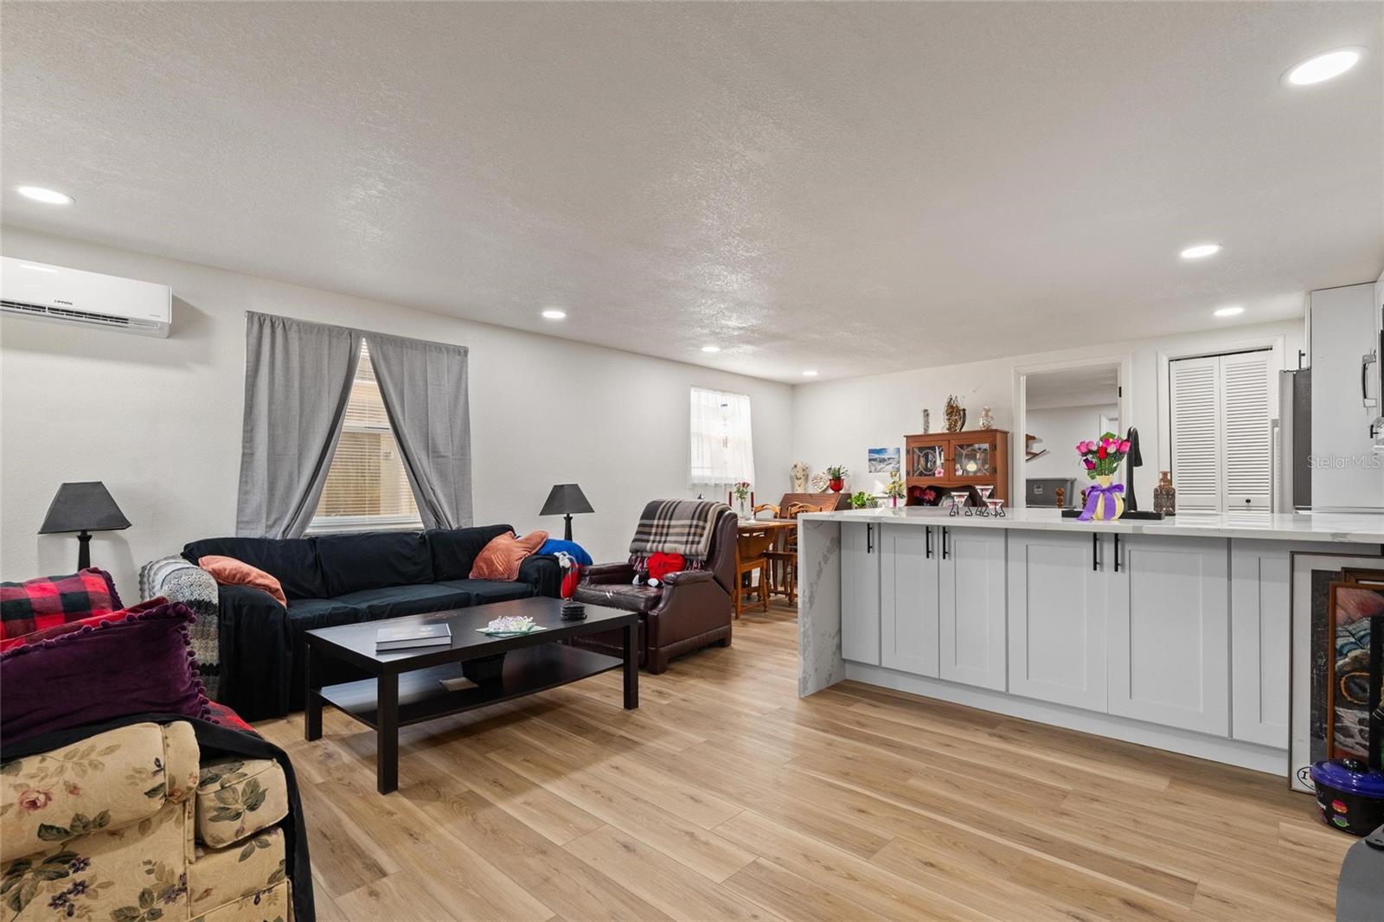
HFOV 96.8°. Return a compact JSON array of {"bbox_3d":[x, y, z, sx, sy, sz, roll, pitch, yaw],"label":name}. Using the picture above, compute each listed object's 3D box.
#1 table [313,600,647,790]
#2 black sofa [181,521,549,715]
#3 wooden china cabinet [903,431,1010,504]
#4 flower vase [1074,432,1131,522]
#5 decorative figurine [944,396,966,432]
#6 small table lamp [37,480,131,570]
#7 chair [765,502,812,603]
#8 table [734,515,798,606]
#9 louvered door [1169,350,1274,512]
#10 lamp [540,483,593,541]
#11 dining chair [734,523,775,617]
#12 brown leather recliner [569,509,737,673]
[{"bbox_3d":[-0.949,0.943,2.789,0.760,0.450,1.170,-2,-3,42],"label":"table"},{"bbox_3d":[-1.717,0.800,3.551,0.770,0.790,1.910,-2,-3,43],"label":"black sofa"},{"bbox_3d":[2.461,0.509,5.689,0.820,1.520,0.380,-2,-3,43],"label":"wooden china cabinet"},{"bbox_3d":[1.675,0.066,2.498,0.185,0.355,0.185,-2,-3,43],"label":"flower vase"},{"bbox_3d":[2.444,-0.418,5.718,0.160,0.335,0.130,-2,-3,43],"label":"decorative figurine"},{"bbox_3d":[-2.605,0.365,2.650,0.280,0.555,0.280,-2,-3,43],"label":"small table lamp"},{"bbox_3d":[0.898,0.831,5.666,0.410,0.875,0.450,-2,-3,43],"label":"chair"},{"bbox_3d":[0.570,0.895,5.422,0.800,0.730,1.050,-2,-3,43],"label":"table"},{"bbox_3d":[3.957,0.216,4.591,0.590,2.010,0.040,-2,-3,43],"label":"louvered door"},{"bbox_3d":[-0.913,0.436,4.463,0.280,0.540,0.280,-2,-3,43],"label":"lamp"},{"bbox_3d":[0.360,0.811,5.074,0.430,0.875,0.510,-2,-3,43],"label":"dining chair"},{"bbox_3d":[-0.245,0.745,3.993,0.750,0.930,0.900,-2,-3,38],"label":"brown leather recliner"}]

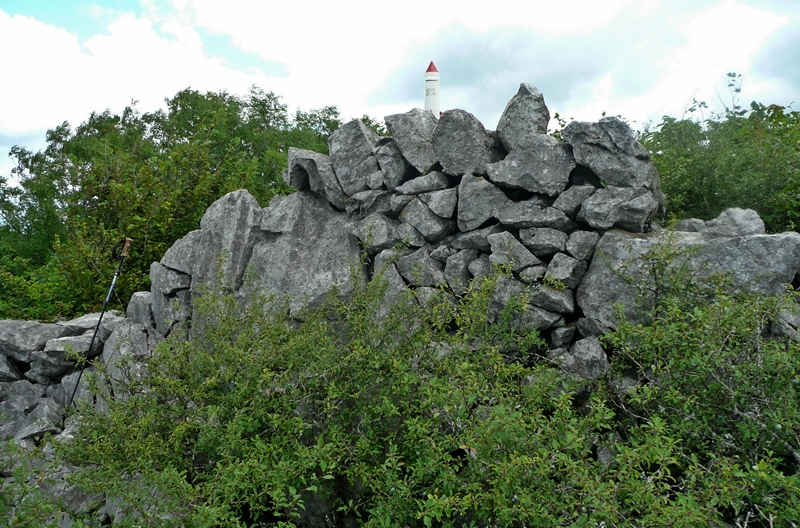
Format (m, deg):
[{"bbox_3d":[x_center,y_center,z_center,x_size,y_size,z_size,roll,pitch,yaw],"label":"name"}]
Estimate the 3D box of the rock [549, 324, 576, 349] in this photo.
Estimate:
[{"bbox_3d":[1.160,0.514,4.590,0.177,0.164,0.180,0,-2,0],"label":"rock"}]

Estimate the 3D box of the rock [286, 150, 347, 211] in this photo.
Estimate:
[{"bbox_3d":[-0.654,-0.654,5.010,0.458,0.458,0.420,0,-2,0],"label":"rock"}]

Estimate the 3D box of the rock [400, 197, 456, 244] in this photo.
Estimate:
[{"bbox_3d":[0.215,-0.329,4.890,0.405,0.318,0.340,0,-2,0],"label":"rock"}]

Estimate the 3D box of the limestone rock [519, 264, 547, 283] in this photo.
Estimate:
[{"bbox_3d":[0.891,0.064,4.350,0.188,0.121,0.160,0,-3,0],"label":"limestone rock"}]

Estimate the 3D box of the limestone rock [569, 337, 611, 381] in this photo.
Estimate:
[{"bbox_3d":[1.201,0.599,4.100,0.266,0.279,0.260,0,-3,0],"label":"limestone rock"}]

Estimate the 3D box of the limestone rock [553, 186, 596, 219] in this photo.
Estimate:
[{"bbox_3d":[1.301,-0.466,4.825,0.323,0.250,0.250,0,-2,0],"label":"limestone rock"}]

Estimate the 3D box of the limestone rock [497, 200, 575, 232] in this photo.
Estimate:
[{"bbox_3d":[0.997,-0.349,4.760,0.562,0.231,0.320,0,-2,0],"label":"limestone rock"}]

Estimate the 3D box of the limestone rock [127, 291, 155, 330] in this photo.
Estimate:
[{"bbox_3d":[-1.684,0.302,4.200,0.200,0.260,0.200,0,-3,0],"label":"limestone rock"}]

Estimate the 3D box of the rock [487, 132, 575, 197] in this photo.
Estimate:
[{"bbox_3d":[0.983,-0.742,4.875,0.645,0.454,0.450,0,-2,0],"label":"rock"}]

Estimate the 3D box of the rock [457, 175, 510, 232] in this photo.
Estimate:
[{"bbox_3d":[0.632,-0.458,4.900,0.391,0.420,0.360,0,-2,0],"label":"rock"}]

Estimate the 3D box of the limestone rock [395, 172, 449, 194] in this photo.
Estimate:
[{"bbox_3d":[0.160,-0.600,4.825,0.396,0.161,0.250,0,-2,0],"label":"limestone rock"}]

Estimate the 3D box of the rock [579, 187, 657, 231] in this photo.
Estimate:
[{"bbox_3d":[1.513,-0.386,4.500,0.570,0.334,0.420,0,-3,0],"label":"rock"}]

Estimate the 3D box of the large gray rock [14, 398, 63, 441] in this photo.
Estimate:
[{"bbox_3d":[-2.254,0.970,4.035,0.293,0.257,0.270,0,-2,0],"label":"large gray rock"}]

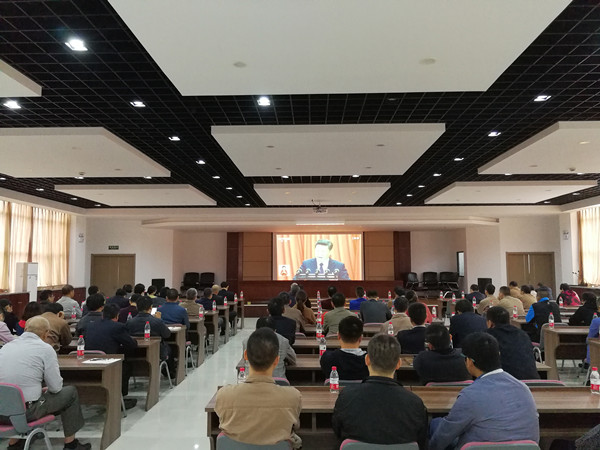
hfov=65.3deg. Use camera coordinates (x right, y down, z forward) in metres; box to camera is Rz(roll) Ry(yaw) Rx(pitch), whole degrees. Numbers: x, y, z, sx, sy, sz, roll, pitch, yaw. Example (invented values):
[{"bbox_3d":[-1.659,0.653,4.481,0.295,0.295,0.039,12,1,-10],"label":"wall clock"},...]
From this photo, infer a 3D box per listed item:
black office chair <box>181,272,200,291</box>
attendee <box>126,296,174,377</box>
[{"bbox_3d":[-3.957,2.209,16.812,0.620,0.980,0.620,0,-5,2],"label":"black office chair"},{"bbox_3d":[-1.947,1.558,6.148,0.510,1.240,0.900,-1,-5,10],"label":"attendee"}]

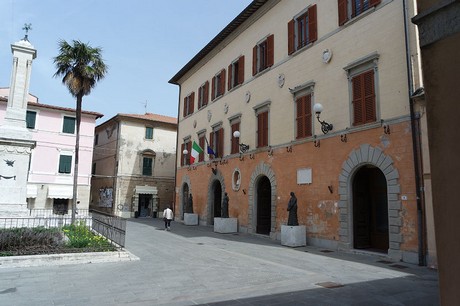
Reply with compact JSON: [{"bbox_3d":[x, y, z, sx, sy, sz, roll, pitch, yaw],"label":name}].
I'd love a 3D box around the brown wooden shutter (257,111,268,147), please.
[{"bbox_3d":[2.110,-1.444,19.516,0.050,2.181,1.141,7,-10,-30],"label":"brown wooden shutter"}]

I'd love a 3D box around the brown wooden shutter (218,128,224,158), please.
[{"bbox_3d":[-0.647,-0.713,23.298,0.070,2.184,0.560,6,-10,-30],"label":"brown wooden shutter"}]

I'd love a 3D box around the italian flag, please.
[{"bbox_3d":[-2.776,-0.017,25.621,1.050,1.800,0.350,7,-10,-30],"label":"italian flag"}]

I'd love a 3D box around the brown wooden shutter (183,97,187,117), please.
[{"bbox_3d":[-4.521,-4.538,30.706,0.070,1.974,0.546,6,-10,-30],"label":"brown wooden shutter"}]

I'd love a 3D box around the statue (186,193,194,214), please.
[{"bbox_3d":[-3.230,4.223,25.541,0.450,1.611,0.460,6,-10,-30],"label":"statue"}]

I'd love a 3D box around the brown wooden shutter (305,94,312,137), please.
[{"bbox_3d":[4.102,-1.959,16.129,0.050,2.226,0.582,7,-10,-30],"label":"brown wooden shutter"}]

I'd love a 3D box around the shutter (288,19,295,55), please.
[{"bbox_3d":[3.452,-6.448,17.139,0.070,1.974,0.546,6,-10,-30],"label":"shutter"}]

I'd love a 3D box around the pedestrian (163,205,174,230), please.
[{"bbox_3d":[-4.208,4.398,21.110,0.550,1.740,0.420,4,-9,-17],"label":"pedestrian"}]

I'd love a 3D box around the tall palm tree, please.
[{"bbox_3d":[-10.440,-1.483,20.673,3.650,12.856,3.650,1,-8,0],"label":"tall palm tree"}]

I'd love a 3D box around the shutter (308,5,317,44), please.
[{"bbox_3d":[4.269,-6.600,15.741,0.070,1.974,0.546,6,-10,-30],"label":"shutter"}]

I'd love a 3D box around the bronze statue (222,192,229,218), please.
[{"bbox_3d":[-0.258,3.525,20.562,0.450,1.681,0.480,6,-10,-30],"label":"bronze statue"}]

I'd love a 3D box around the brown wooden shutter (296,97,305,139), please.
[{"bbox_3d":[3.694,-1.828,16.094,0.070,2.170,0.546,6,-10,-30],"label":"brown wooden shutter"}]

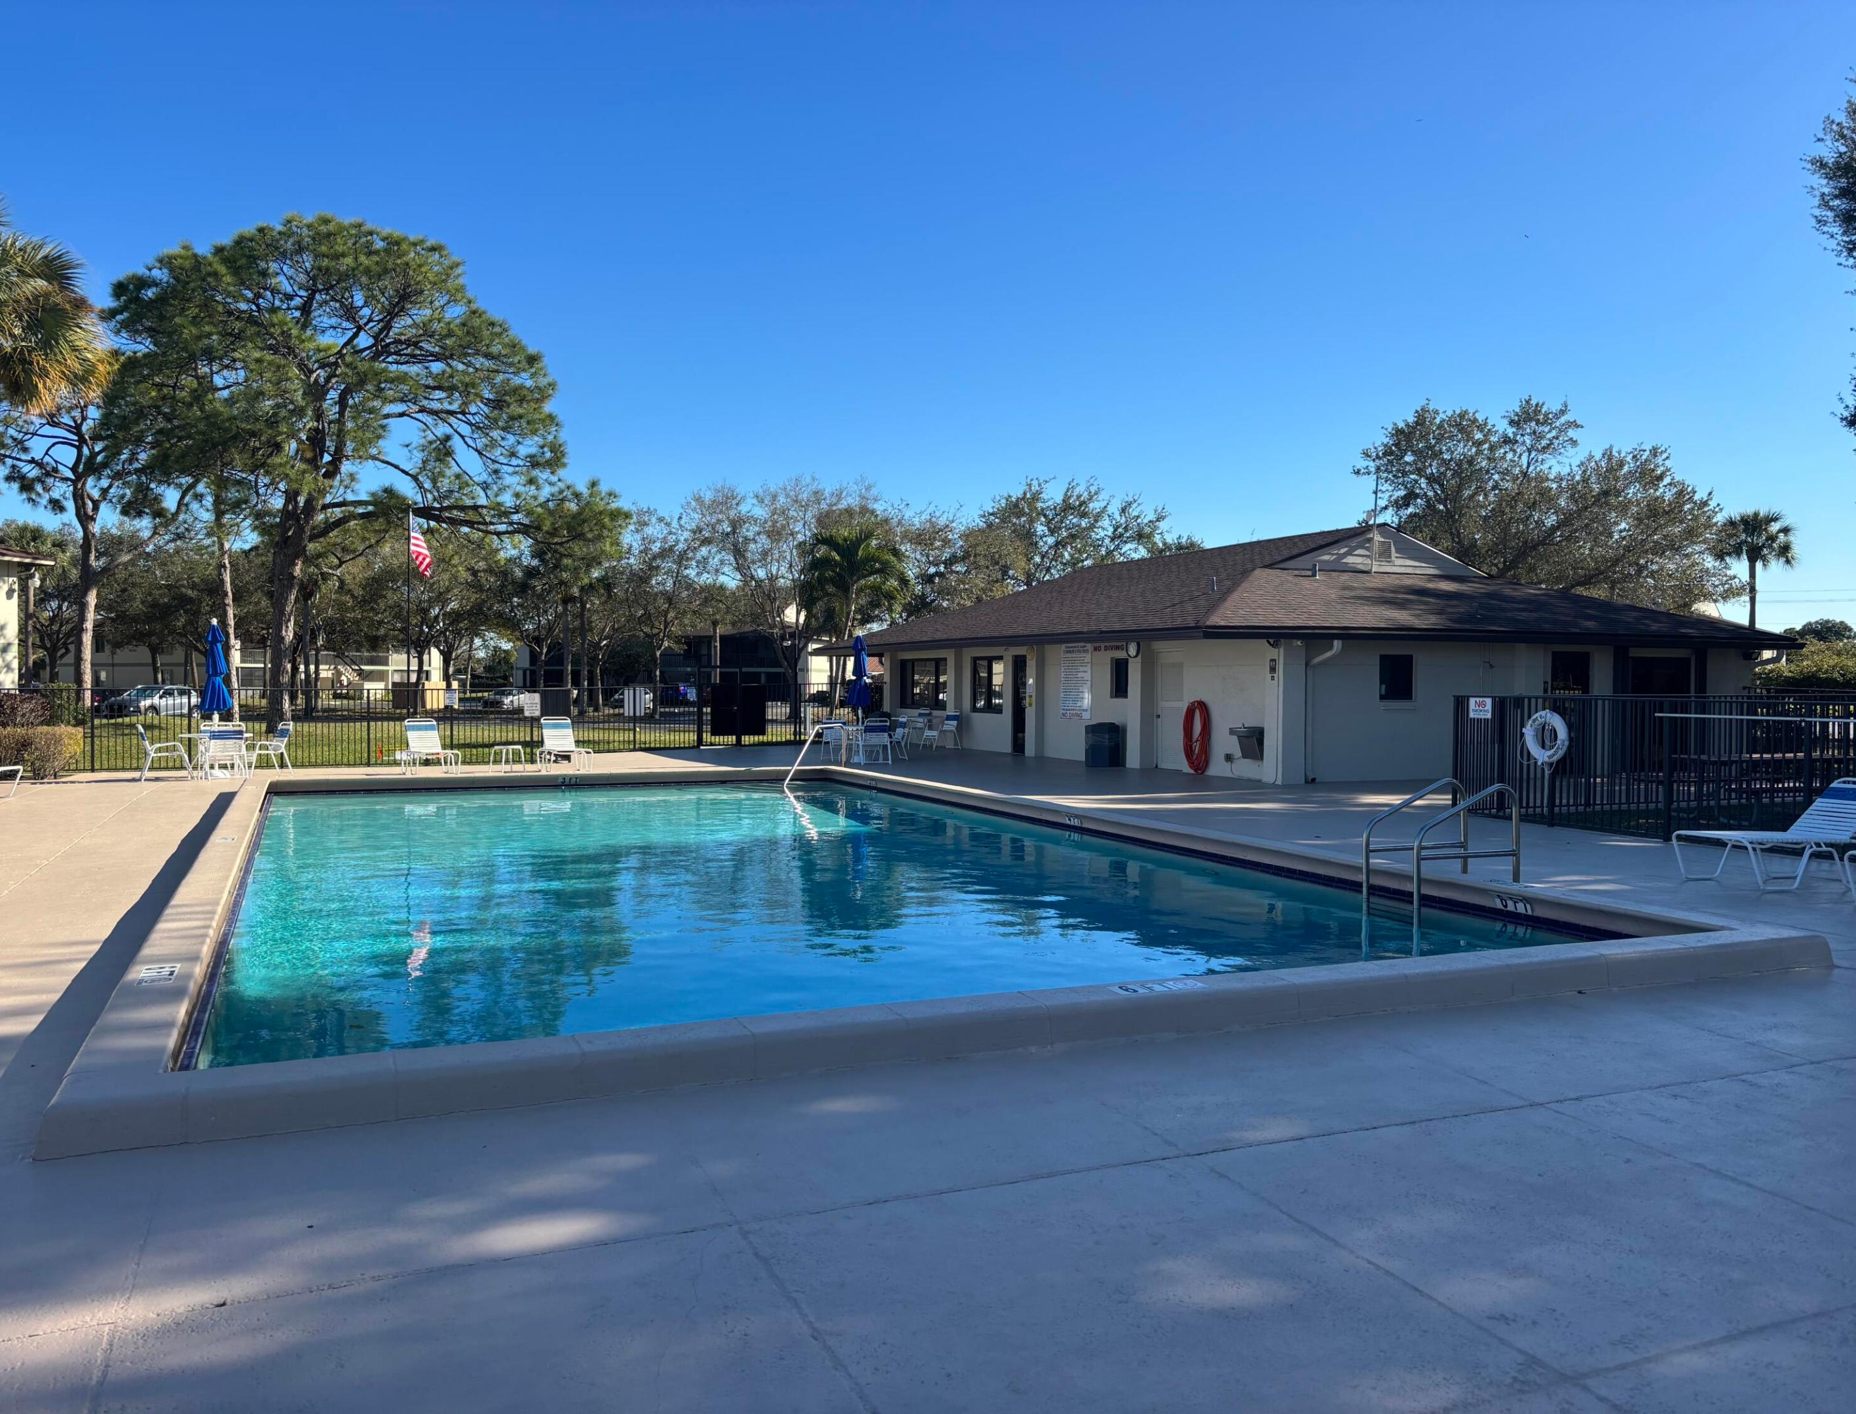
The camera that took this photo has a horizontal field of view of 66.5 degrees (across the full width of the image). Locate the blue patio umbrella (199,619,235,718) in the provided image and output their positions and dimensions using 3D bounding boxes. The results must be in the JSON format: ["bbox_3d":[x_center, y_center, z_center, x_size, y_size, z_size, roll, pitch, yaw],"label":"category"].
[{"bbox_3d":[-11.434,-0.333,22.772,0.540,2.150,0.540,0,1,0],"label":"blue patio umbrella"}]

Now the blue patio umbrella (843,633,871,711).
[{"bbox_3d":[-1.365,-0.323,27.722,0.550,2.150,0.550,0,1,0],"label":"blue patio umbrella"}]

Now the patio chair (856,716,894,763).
[{"bbox_3d":[-0.996,0.636,26.600,0.600,0.880,0.720,0,1,-14],"label":"patio chair"}]

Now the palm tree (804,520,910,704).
[{"bbox_3d":[-2.031,-2.305,40.061,3.000,6.000,3.000,0,1,0],"label":"palm tree"}]

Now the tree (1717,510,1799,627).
[{"bbox_3d":[35.054,-3.995,60.089,3.400,8.800,3.400,0,1,0],"label":"tree"}]

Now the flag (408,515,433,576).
[{"bbox_3d":[-13.796,-4.385,38.500,0.750,1.750,0.350,0,1,11],"label":"flag"}]

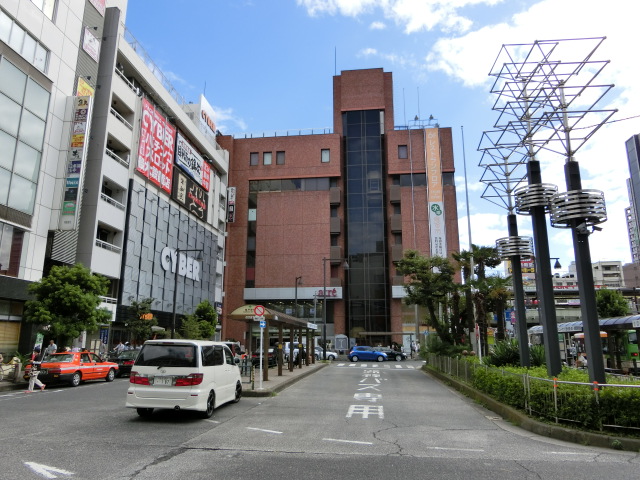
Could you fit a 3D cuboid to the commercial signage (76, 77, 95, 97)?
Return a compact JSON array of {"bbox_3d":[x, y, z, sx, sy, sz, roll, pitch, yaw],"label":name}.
[{"bbox_3d":[-15.973,-9.981,31.604,0.120,1.700,1.750,-1,-12,7],"label":"commercial signage"}]

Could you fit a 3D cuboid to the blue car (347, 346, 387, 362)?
[{"bbox_3d":[4.496,10.664,43.022,3.800,1.500,1.690,0,-12,2],"label":"blue car"}]

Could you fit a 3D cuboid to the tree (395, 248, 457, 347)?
[{"bbox_3d":[6.541,4.182,28.208,3.800,7.215,3.700,-1,-13,6],"label":"tree"}]

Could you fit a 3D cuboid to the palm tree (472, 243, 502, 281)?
[{"bbox_3d":[9.884,3.836,26.863,1.850,7.305,1.850,-1,-13,6],"label":"palm tree"}]

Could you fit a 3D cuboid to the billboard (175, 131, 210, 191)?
[{"bbox_3d":[-13.616,-8.085,50.868,0.350,3.550,9.800,-1,-13,6],"label":"billboard"}]

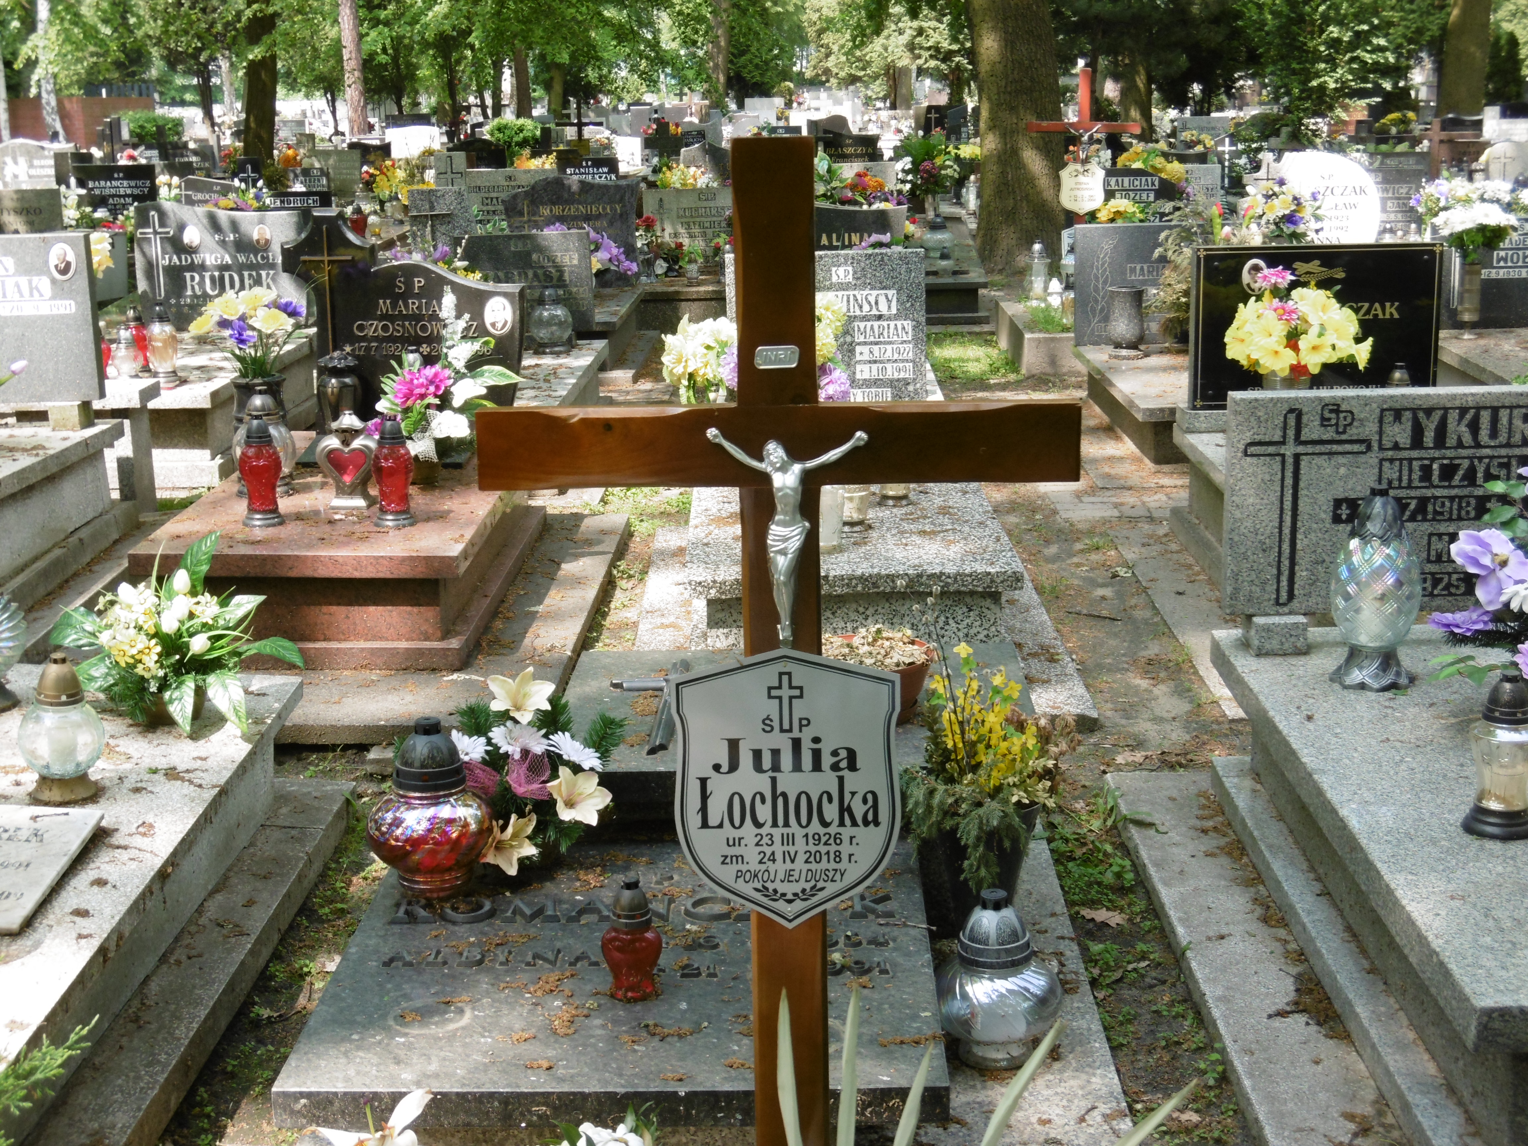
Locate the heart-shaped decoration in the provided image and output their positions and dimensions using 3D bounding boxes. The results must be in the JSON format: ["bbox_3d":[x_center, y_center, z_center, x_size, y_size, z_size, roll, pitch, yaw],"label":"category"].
[{"bbox_3d":[-1.118,-0.294,6.068,0.116,0.104,0.050,0,13,1],"label":"heart-shaped decoration"}]

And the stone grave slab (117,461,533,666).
[{"bbox_3d":[-1.124,-0.105,6.405,0.804,0.281,1.850,0,13,1],"label":"stone grave slab"}]

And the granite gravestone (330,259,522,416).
[{"bbox_3d":[-1.057,-0.713,7.096,0.591,0.546,0.100,0,13,1],"label":"granite gravestone"}]

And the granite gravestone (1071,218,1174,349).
[{"bbox_3d":[1.955,-1.391,10.845,0.900,0.585,0.090,0,13,1],"label":"granite gravestone"}]

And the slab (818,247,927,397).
[{"bbox_3d":[0.197,-0.691,7.084,0.637,0.660,0.090,-1,13,1],"label":"slab"}]

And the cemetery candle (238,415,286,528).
[{"bbox_3d":[-1.305,-0.270,5.853,0.115,0.282,0.115,0,13,1],"label":"cemetery candle"}]

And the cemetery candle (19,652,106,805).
[{"bbox_3d":[-1.198,0.259,3.866,0.150,0.254,0.150,-1,13,1],"label":"cemetery candle"}]

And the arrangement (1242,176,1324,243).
[{"bbox_3d":[2.872,-1.939,12.430,0.457,0.498,0.380,-1,13,1],"label":"arrangement"}]

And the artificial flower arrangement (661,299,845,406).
[{"bbox_3d":[-0.032,-0.574,6.763,0.560,0.526,0.360,-1,13,1],"label":"artificial flower arrangement"}]

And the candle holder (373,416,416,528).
[{"bbox_3d":[-0.948,-0.264,5.798,0.114,0.282,0.114,-1,13,1],"label":"candle holder"}]

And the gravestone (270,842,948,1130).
[{"bbox_3d":[-0.176,0.554,3.198,0.826,0.049,0.916,0,13,1],"label":"gravestone"}]

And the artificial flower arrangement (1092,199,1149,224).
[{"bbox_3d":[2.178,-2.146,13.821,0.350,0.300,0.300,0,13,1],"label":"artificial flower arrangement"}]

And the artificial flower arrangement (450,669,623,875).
[{"bbox_3d":[-0.355,0.304,3.491,0.282,0.314,0.240,0,13,1],"label":"artificial flower arrangement"}]

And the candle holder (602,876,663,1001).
[{"bbox_3d":[-0.174,0.477,2.975,0.081,0.163,0.081,-1,13,1],"label":"candle holder"}]

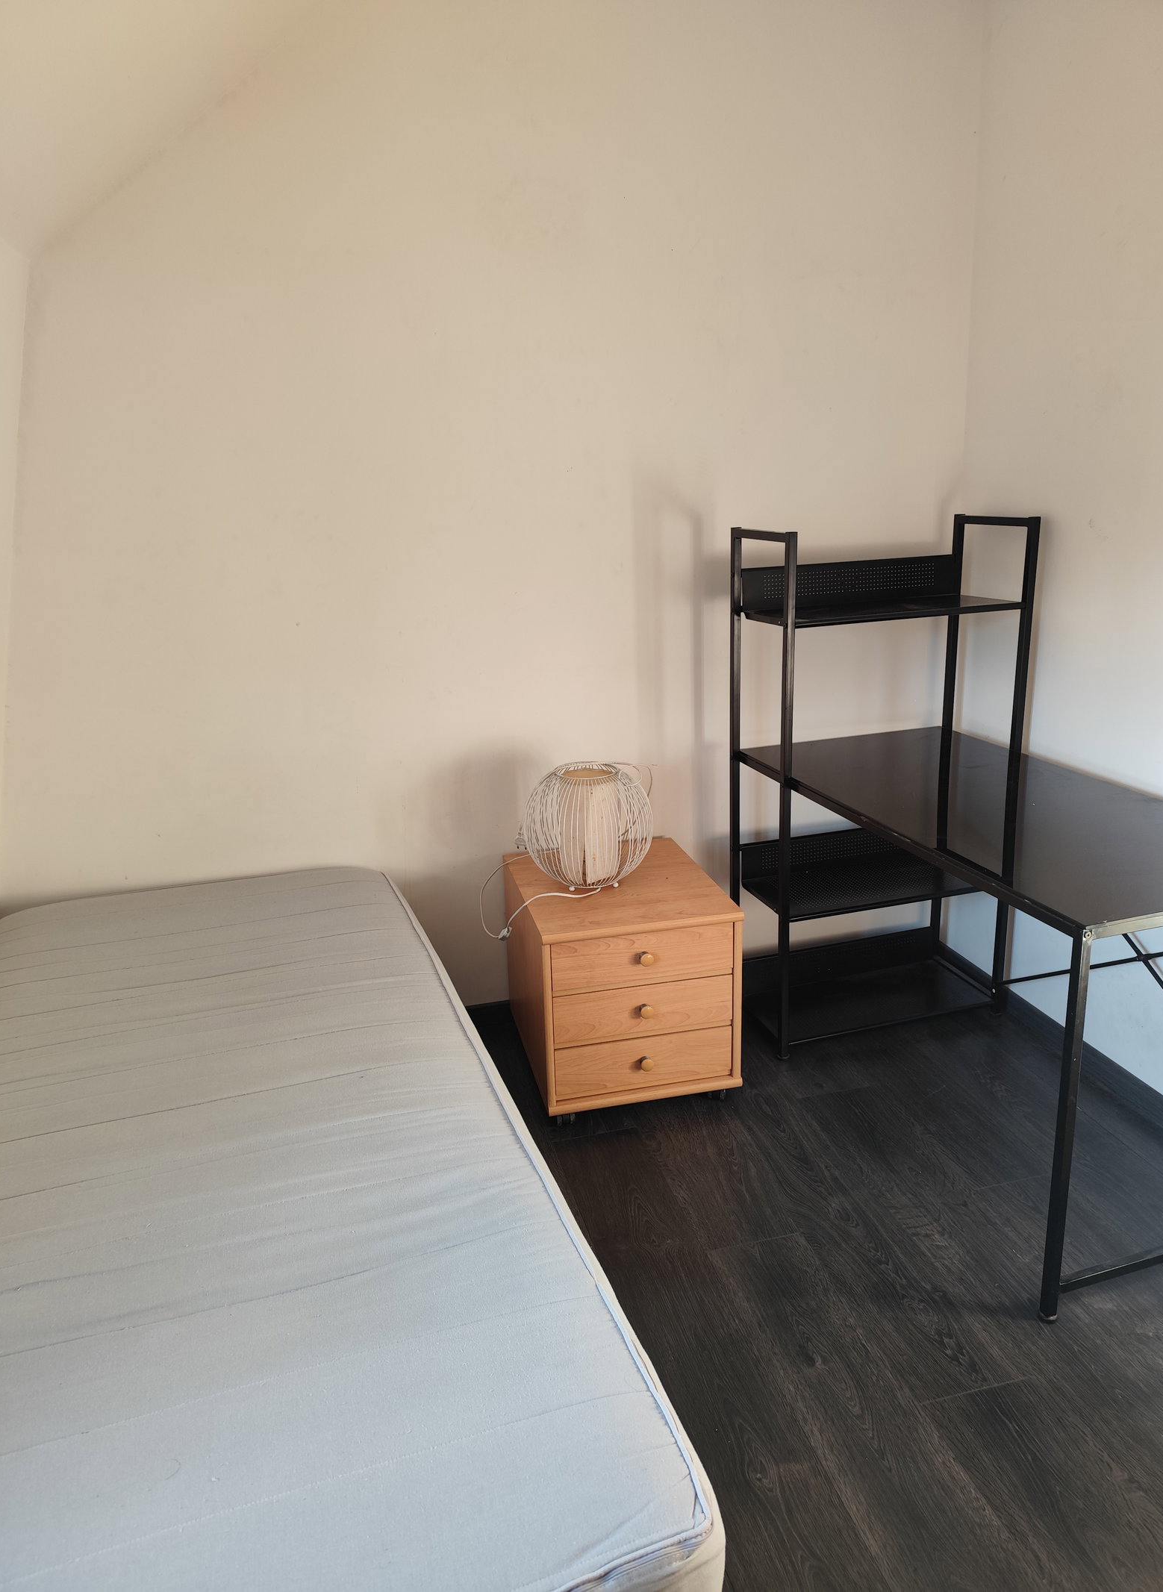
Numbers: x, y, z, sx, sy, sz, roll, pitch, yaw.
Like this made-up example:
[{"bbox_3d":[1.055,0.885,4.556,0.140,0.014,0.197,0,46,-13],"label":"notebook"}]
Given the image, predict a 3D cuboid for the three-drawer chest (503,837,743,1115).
[{"bbox_3d":[0.090,0.432,2.584,0.451,0.467,0.551,-6,16,-11],"label":"three-drawer chest"}]

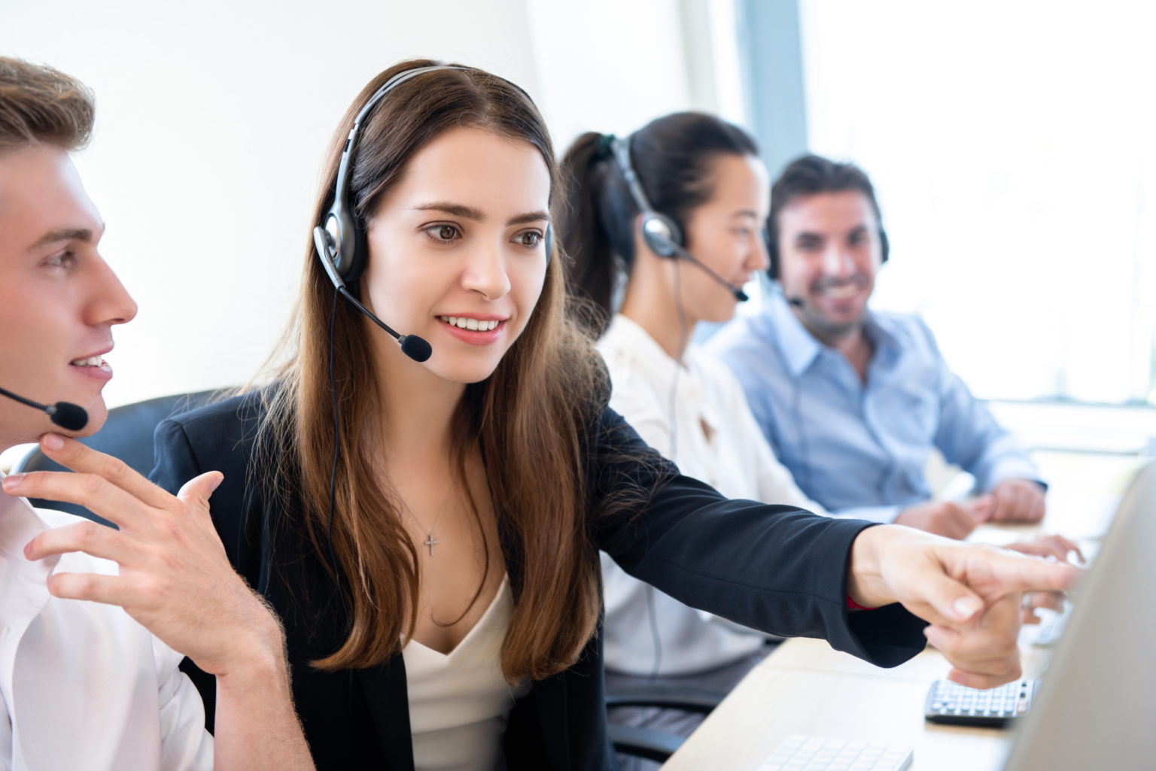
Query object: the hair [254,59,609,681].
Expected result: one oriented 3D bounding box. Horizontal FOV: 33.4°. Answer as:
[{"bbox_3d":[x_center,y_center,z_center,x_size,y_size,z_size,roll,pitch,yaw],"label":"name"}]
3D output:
[{"bbox_3d":[-0.102,-0.013,1.420,0.250,0.450,0.250,-6,10,-25],"label":"hair"}]

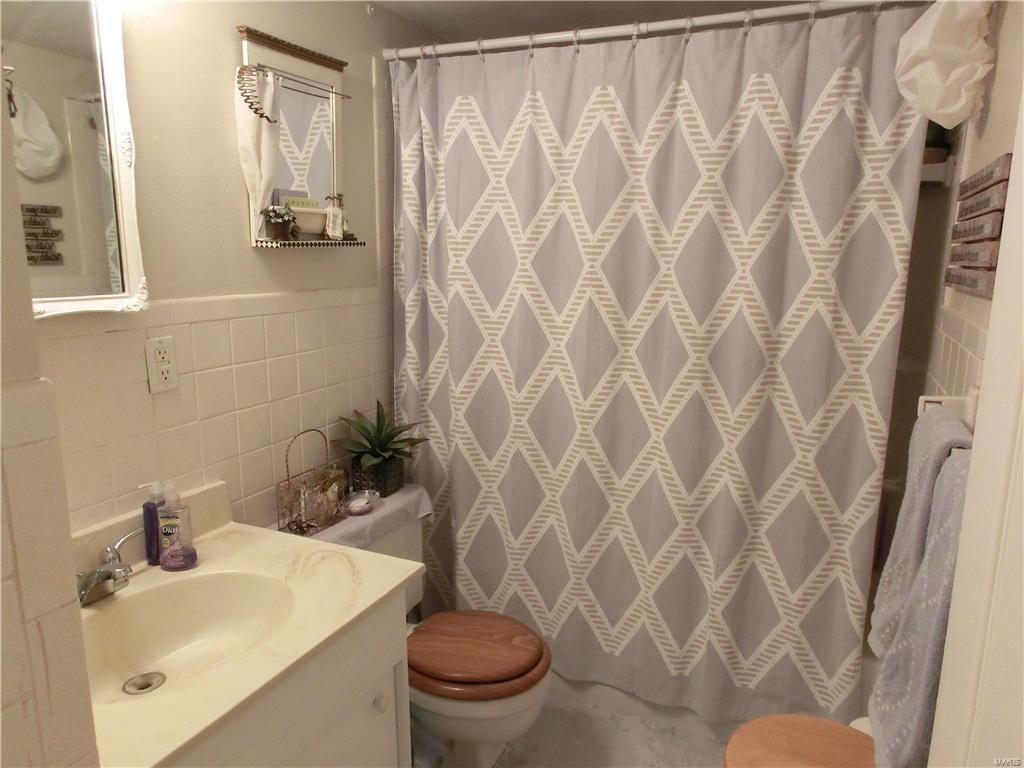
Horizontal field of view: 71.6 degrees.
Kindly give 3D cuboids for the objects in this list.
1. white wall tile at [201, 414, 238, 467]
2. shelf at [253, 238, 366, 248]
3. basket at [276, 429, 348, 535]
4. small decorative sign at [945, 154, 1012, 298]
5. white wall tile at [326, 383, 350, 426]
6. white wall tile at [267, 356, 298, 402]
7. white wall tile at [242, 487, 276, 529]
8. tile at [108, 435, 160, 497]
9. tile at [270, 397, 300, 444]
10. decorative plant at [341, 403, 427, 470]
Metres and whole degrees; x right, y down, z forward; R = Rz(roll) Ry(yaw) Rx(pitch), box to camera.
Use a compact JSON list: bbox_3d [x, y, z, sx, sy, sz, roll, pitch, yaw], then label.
[{"bbox_3d":[-0.687,0.130,1.664,0.010,0.109,0.109,5,12,24],"label":"white wall tile"},{"bbox_3d":[-0.505,-0.358,1.813,0.080,0.018,0.335,5,12,24],"label":"shelf"},{"bbox_3d":[-0.510,0.239,1.805,0.099,0.249,0.144,5,12,24],"label":"basket"},{"bbox_3d":[0.807,-0.261,1.245,0.013,0.213,0.505,6,12,24],"label":"small decorative sign"},{"bbox_3d":[-0.503,0.056,2.061,0.010,0.109,0.109,5,12,24],"label":"white wall tile"},{"bbox_3d":[-0.586,-0.015,1.815,0.009,0.108,0.108,6,12,24],"label":"white wall tile"},{"bbox_3d":[-0.642,0.329,1.805,0.010,0.109,0.109,5,12,24],"label":"white wall tile"},{"bbox_3d":[-0.770,0.166,1.445,0.009,0.108,0.108,6,12,24],"label":"tile"},{"bbox_3d":[-0.592,0.091,1.845,0.010,0.108,0.108,5,12,24],"label":"tile"},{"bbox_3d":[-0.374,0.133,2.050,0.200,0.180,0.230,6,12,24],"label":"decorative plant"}]

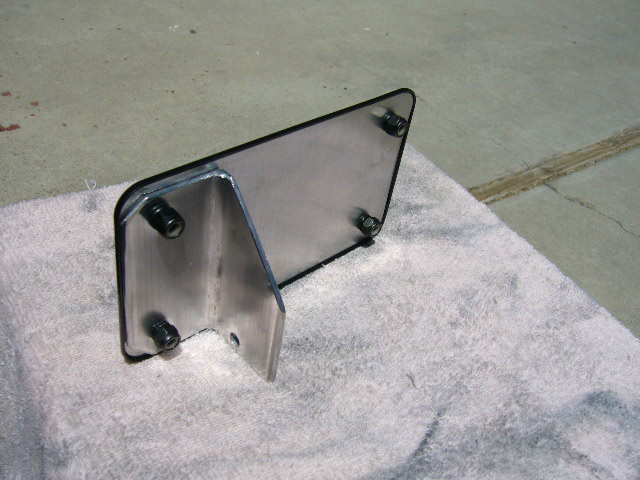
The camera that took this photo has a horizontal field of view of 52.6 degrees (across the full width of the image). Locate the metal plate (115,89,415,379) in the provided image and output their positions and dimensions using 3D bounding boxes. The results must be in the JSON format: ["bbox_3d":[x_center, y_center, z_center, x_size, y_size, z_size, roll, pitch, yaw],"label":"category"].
[{"bbox_3d":[-0.004,0.001,0.320,0.185,0.108,0.057,-26,52,-37],"label":"metal plate"}]

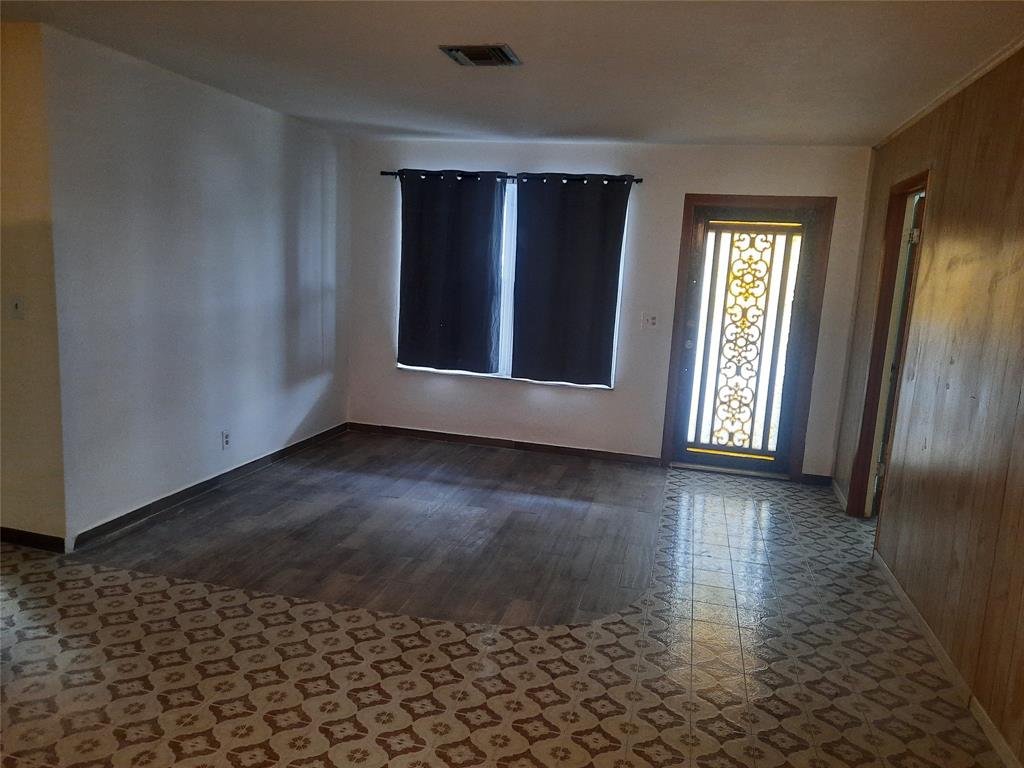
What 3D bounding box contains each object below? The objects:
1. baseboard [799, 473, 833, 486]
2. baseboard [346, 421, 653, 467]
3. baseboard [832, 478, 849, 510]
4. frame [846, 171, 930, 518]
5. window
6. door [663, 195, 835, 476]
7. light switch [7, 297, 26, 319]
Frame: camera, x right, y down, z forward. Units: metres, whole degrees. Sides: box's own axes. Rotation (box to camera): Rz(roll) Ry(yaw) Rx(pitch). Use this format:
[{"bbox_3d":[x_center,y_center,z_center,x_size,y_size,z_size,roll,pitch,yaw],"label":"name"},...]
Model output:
[{"bbox_3d":[2.309,0.720,5.598,0.215,0.077,0.018,5,9,13],"label":"baseboard"},{"bbox_3d":[-0.137,0.492,6.179,2.724,0.077,0.018,5,9,13],"label":"baseboard"},{"bbox_3d":[2.321,0.777,5.269,0.018,0.070,0.653,5,9,13],"label":"baseboard"},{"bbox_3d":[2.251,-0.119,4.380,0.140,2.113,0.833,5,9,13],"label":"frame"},{"bbox_3d":[-0.045,-0.841,5.964,1.876,1.648,0.120,5,9,13],"label":"window"},{"bbox_3d":[1.762,-0.342,5.615,1.054,2.106,0.100,5,9,13],"label":"door"},{"bbox_3d":[-2.344,-0.360,3.502,0.082,0.113,0.015,5,9,13],"label":"light switch"}]

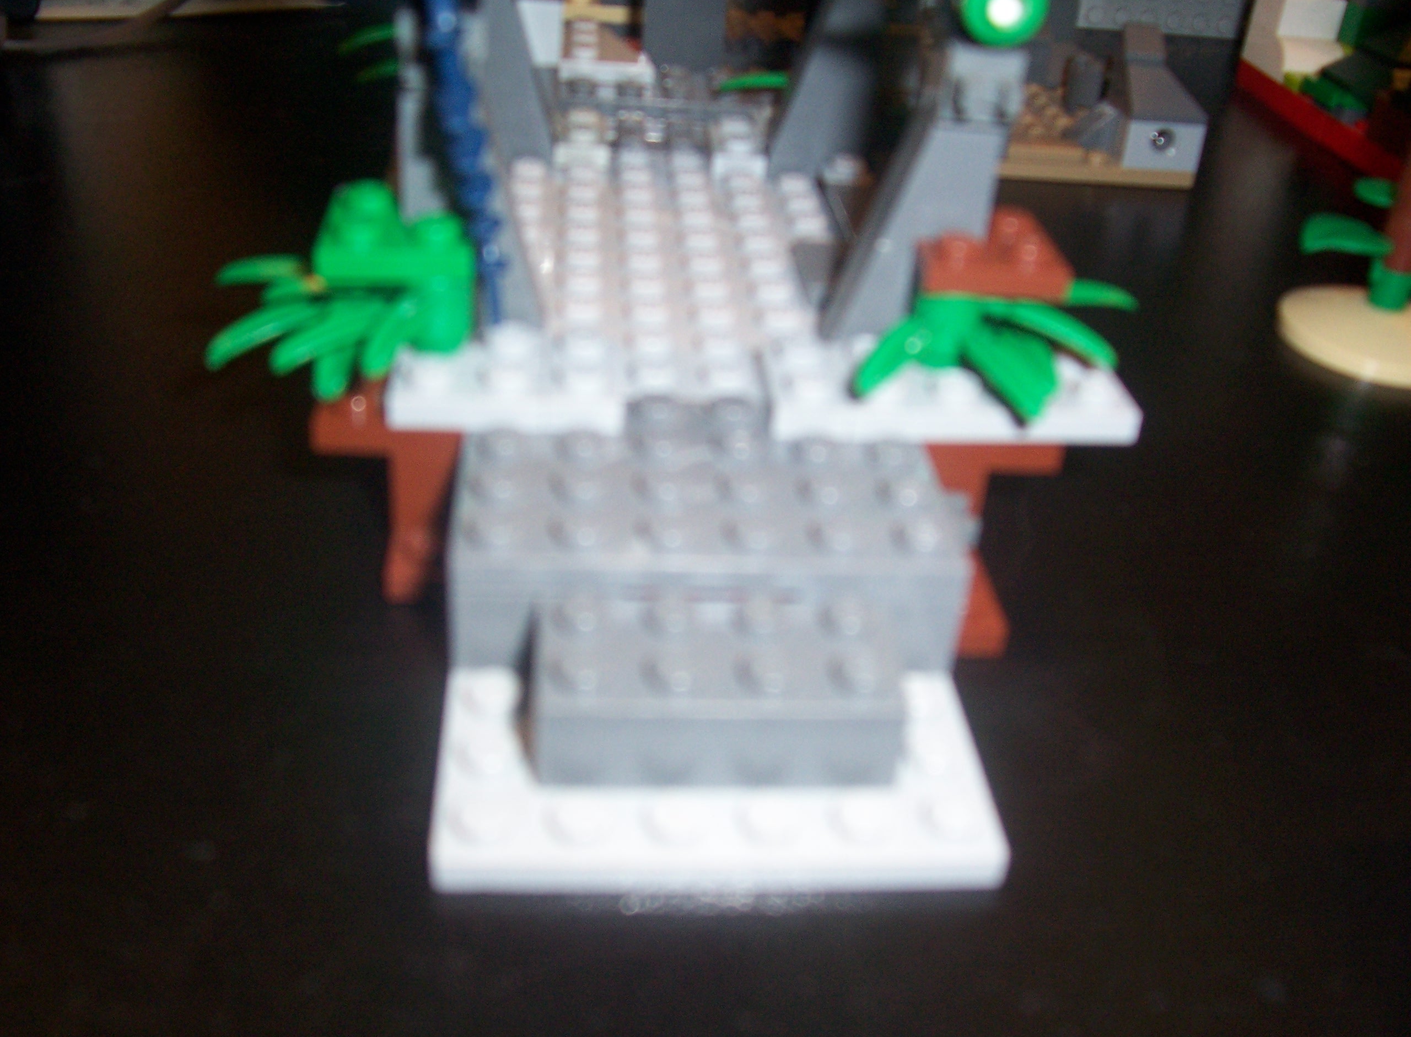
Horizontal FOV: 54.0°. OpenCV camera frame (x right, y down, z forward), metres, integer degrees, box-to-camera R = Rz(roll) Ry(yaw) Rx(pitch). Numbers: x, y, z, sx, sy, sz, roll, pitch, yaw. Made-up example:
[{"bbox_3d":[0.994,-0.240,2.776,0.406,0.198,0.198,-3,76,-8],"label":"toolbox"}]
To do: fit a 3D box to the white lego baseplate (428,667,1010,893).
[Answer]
[{"bbox_3d":[0.000,0.019,0.131,0.048,0.005,0.039,1,34,-5],"label":"white lego baseplate"}]

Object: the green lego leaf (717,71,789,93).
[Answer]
[{"bbox_3d":[0.009,-0.067,0.215,0.015,0.004,0.009,1,34,-5],"label":"green lego leaf"}]

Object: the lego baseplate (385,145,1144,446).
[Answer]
[{"bbox_3d":[0.004,-0.034,0.183,0.080,0.008,0.088,1,34,-5],"label":"lego baseplate"}]

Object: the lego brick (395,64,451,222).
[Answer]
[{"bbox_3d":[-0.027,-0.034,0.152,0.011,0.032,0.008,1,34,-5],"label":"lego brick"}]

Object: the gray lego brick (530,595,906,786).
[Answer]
[{"bbox_3d":[0.001,0.015,0.125,0.032,0.011,0.016,1,34,-5],"label":"gray lego brick"}]

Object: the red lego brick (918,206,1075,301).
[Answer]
[{"bbox_3d":[0.031,-0.030,0.154,0.016,0.005,0.016,1,34,-5],"label":"red lego brick"}]

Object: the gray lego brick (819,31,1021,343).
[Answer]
[{"bbox_3d":[0.023,-0.035,0.155,0.016,0.038,0.008,1,34,-5],"label":"gray lego brick"}]

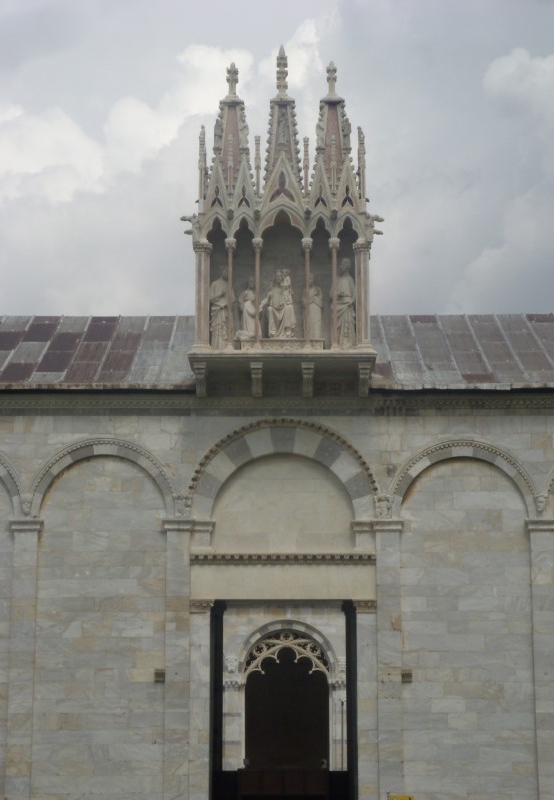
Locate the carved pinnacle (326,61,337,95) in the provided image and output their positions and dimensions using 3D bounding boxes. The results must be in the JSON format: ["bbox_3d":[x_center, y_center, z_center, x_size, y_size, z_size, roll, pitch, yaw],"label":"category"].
[{"bbox_3d":[1.099,-6.438,39.269,0.220,0.751,0.220,0,-14,0],"label":"carved pinnacle"}]

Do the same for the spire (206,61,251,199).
[{"bbox_3d":[-0.917,-5.281,38.342,0.878,2.827,0.850,0,-13,0],"label":"spire"}]

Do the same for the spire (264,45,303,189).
[{"bbox_3d":[0.109,-5.648,39.075,0.756,3.047,0.756,0,-14,0],"label":"spire"}]

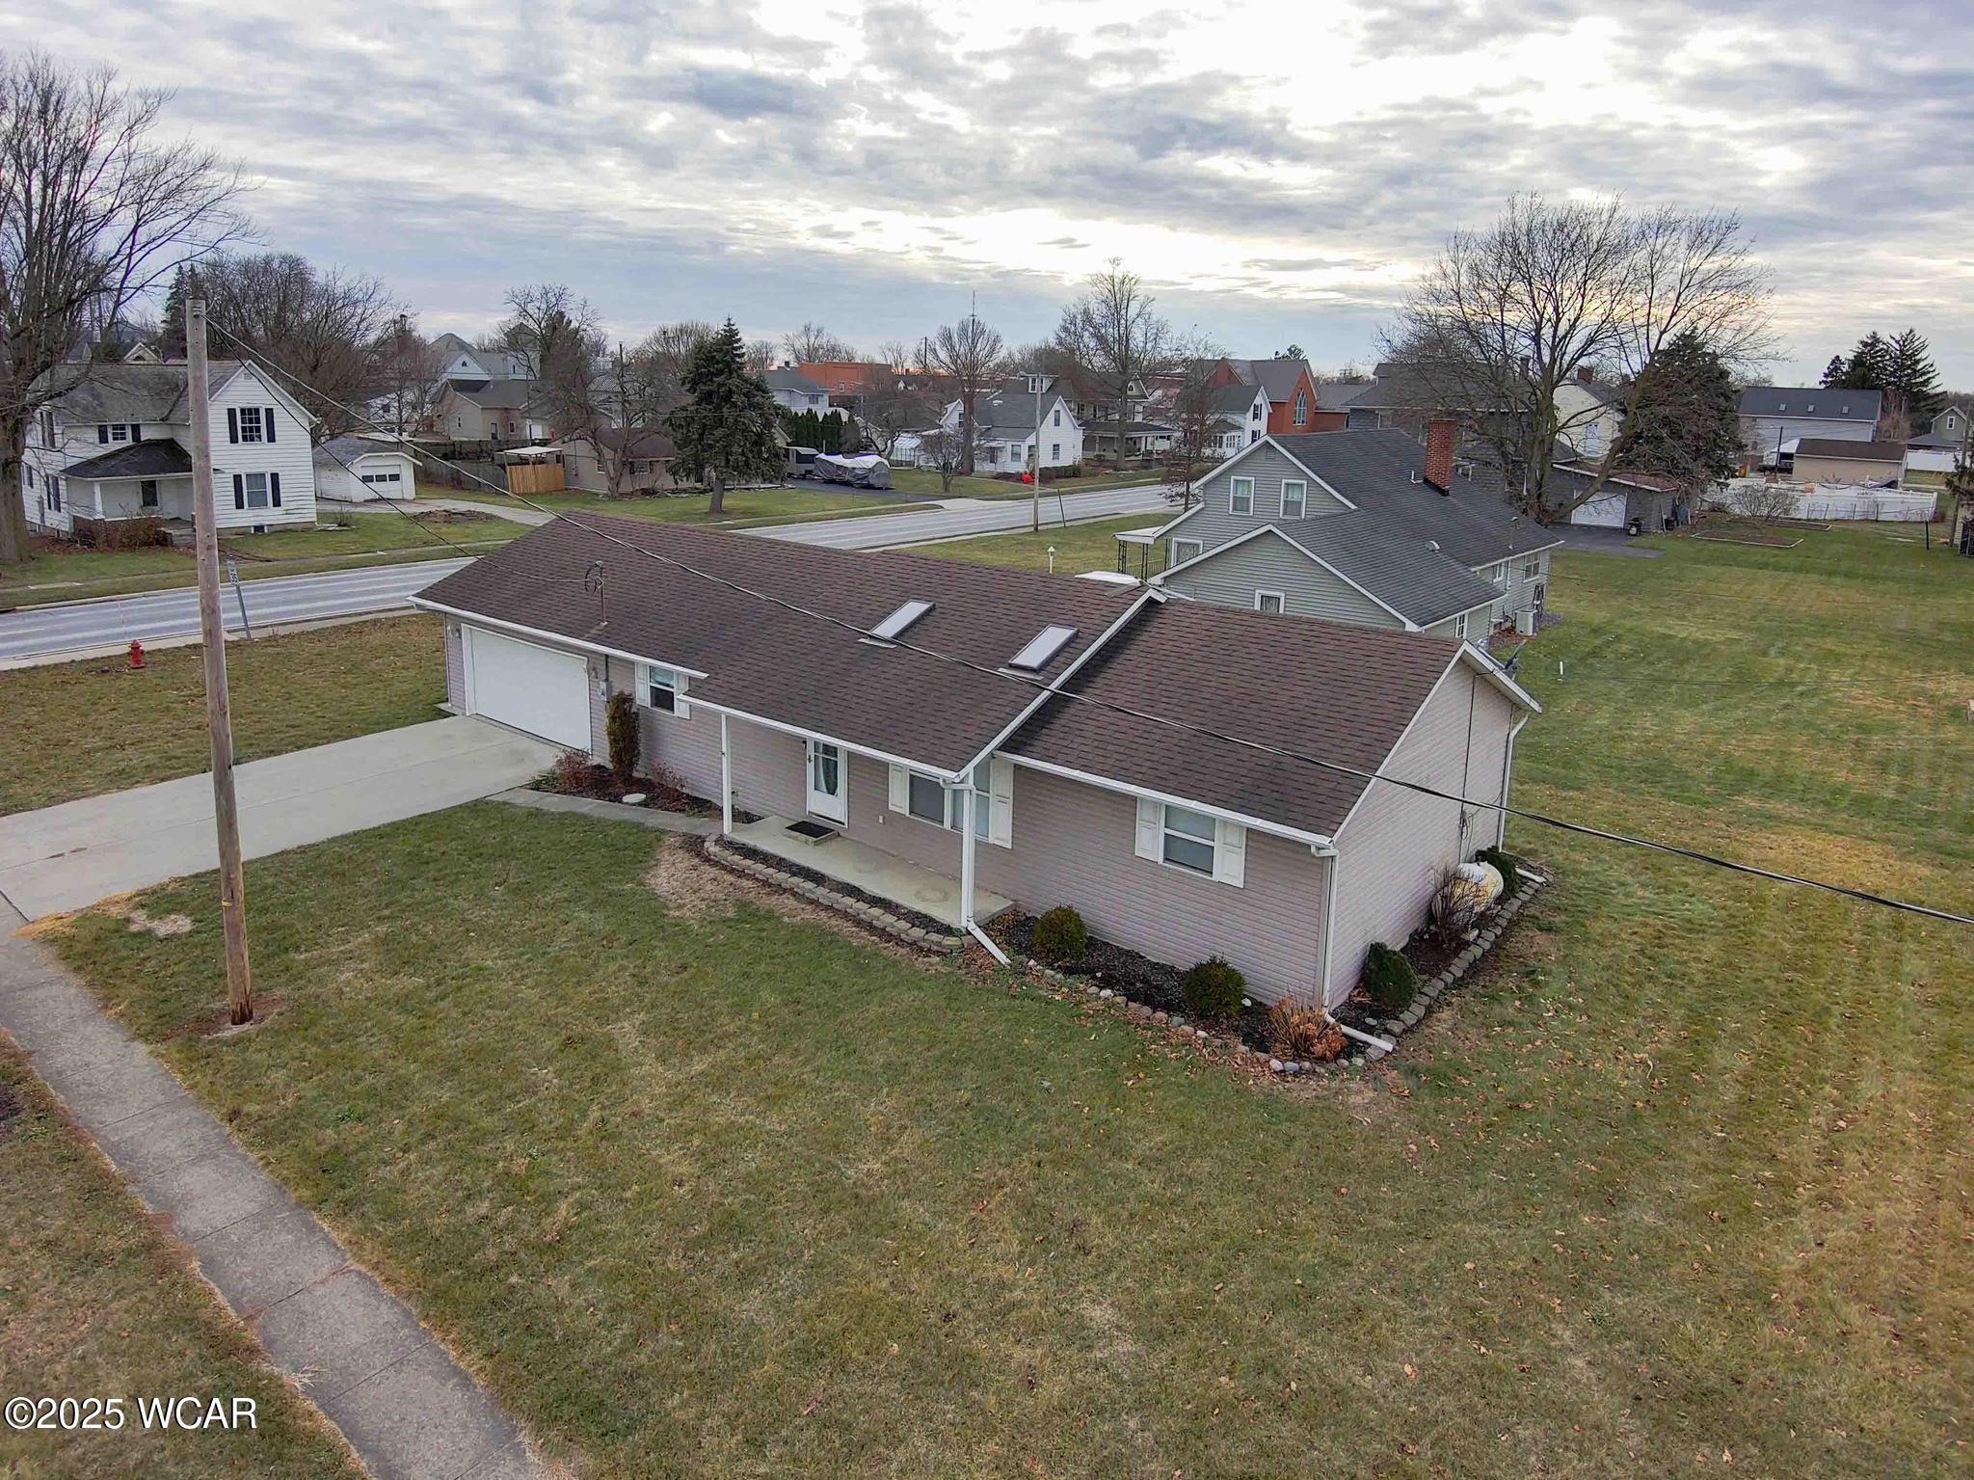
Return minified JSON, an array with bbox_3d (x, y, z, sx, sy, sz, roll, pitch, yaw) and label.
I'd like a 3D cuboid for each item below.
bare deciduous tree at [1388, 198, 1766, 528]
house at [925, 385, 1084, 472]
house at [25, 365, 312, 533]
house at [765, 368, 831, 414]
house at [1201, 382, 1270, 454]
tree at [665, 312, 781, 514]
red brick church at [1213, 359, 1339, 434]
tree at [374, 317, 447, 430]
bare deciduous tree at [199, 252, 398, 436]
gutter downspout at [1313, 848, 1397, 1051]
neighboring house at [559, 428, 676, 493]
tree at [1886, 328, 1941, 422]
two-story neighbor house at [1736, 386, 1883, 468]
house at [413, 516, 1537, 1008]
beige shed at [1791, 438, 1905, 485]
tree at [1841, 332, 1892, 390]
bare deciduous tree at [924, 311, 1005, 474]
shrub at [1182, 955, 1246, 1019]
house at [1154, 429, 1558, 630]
[{"bbox_3d":[37.199,-23.715,76.159,23.000,19.800,21.000,9,18,23],"label":"bare deciduous tree"},{"bbox_3d":[2.321,-31.804,123.135,12.800,7.300,9.000,14,21,38],"label":"house"},{"bbox_3d":[-40.927,-14.647,59.221,8.400,8.200,10.300,12,19,34],"label":"house"},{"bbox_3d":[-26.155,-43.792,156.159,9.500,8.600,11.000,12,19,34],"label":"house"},{"bbox_3d":[29.791,-38.358,144.835,7.500,8.400,8.500,12,19,34],"label":"house"},{"bbox_3d":[-16.166,-19.661,73.228,7.300,11.600,7.300,-2,17,-12],"label":"tree"},{"bbox_3d":[33.222,-42.928,153.676,15.500,11.200,16.500,13,21,37],"label":"red brick church"},{"bbox_3d":[-49.608,-30.991,103.821,5.700,11.200,5.700,1,16,0],"label":"tree"},{"bbox_3d":[-52.908,-29.237,93.945,13.600,16.800,13.600,1,16,0],"label":"bare deciduous tree"},{"bbox_3d":[4.704,2.706,15.207,0.420,2.380,1.220,-11,20,-36],"label":"gutter downspout"},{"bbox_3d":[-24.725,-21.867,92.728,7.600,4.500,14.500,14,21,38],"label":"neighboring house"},{"bbox_3d":[130.975,-49.219,172.219,7.200,19.000,7.200,1,16,0],"label":"tree"},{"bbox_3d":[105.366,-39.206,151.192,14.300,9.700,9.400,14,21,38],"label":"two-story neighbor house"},{"bbox_3d":[-2.154,-1.459,24.372,22.800,4.500,9.500,14,20,37],"label":"house"},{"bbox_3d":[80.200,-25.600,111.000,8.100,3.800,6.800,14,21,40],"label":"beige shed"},{"bbox_3d":[127.313,-50.363,176.078,6.200,18.500,6.200,1,16,0],"label":"tree"},{"bbox_3d":[-2.134,-32.785,114.413,7.400,15.200,7.400,1,16,0],"label":"bare deciduous tree"},{"bbox_3d":[3.028,3.268,15.940,0.860,0.820,0.860,5,17,12],"label":"shrub"},{"bbox_3d":[11.963,-7.255,41.624,13.400,6.900,18.400,14,21,38],"label":"house"}]

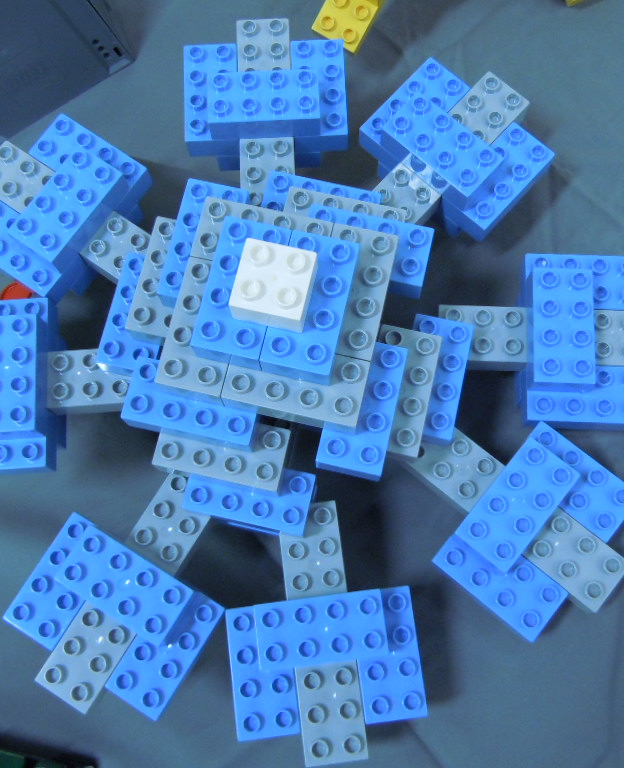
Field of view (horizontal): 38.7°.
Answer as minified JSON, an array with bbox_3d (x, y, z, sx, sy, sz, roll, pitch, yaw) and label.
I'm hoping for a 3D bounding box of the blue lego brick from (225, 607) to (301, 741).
[{"bbox_3d":[-0.024,0.146,0.455,0.032,0.023,0.064,-7,76,-1],"label":"blue lego brick"}]

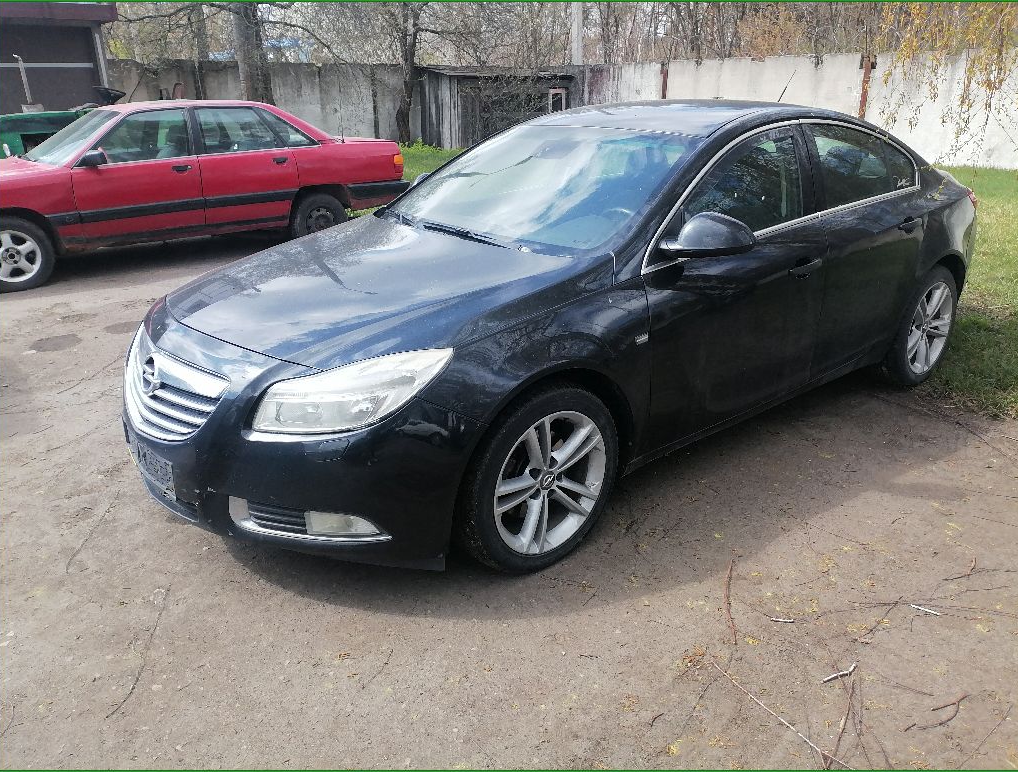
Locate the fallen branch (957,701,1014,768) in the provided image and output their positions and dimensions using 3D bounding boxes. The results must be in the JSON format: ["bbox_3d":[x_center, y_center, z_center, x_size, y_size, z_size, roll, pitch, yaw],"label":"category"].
[{"bbox_3d":[1.204,0.879,1.941,0.332,0.010,0.013,-17,25,-36],"label":"fallen branch"}]

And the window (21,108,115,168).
[{"bbox_3d":[-3.832,-2.167,6.675,1.420,0.085,0.799,23,66,45],"label":"window"}]

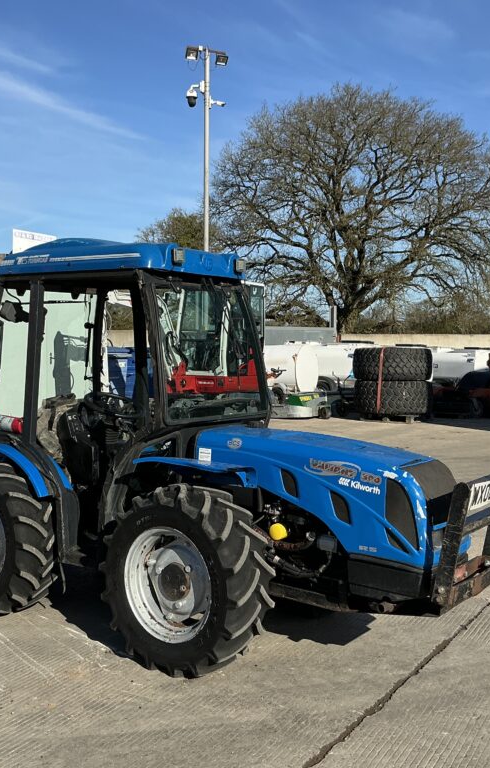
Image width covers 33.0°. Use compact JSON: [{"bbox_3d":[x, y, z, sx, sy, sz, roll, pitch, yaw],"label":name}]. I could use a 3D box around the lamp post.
[{"bbox_3d":[-0.914,-3.443,18.705,0.950,8.200,0.400,-1,3,-24],"label":"lamp post"}]

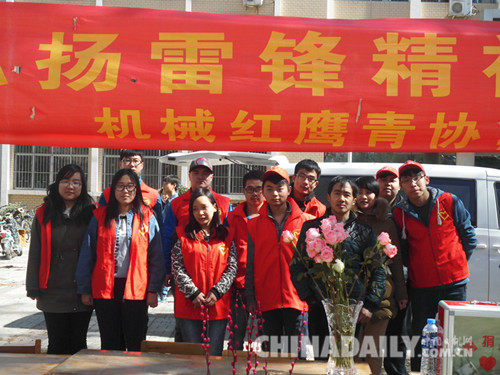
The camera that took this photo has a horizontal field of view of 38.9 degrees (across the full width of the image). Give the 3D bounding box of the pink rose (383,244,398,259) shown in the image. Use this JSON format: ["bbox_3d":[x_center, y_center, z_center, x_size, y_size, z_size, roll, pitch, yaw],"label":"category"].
[{"bbox_3d":[0.558,0.253,2.800,0.056,0.056,0.057,-48,0,-44],"label":"pink rose"}]

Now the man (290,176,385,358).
[{"bbox_3d":[0.540,0.785,4.450,0.570,1.700,0.320,2,1,3],"label":"man"}]

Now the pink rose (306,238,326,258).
[{"bbox_3d":[0.264,0.241,2.800,0.072,0.070,0.066,-6,15,0],"label":"pink rose"}]

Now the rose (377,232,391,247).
[{"bbox_3d":[0.534,0.206,2.820,0.055,0.055,0.055,18,15,0],"label":"rose"}]

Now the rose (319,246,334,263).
[{"bbox_3d":[0.303,0.262,2.770,0.058,0.057,0.058,4,41,0],"label":"rose"}]

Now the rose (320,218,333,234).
[{"bbox_3d":[0.303,0.154,2.800,0.050,0.060,0.050,2,1,0],"label":"rose"}]

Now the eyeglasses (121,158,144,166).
[{"bbox_3d":[-0.865,-0.184,5.200,0.145,0.045,0.140,5,-5,-8],"label":"eyeglasses"}]

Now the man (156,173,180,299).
[{"bbox_3d":[-1.020,0.675,8.900,0.360,1.660,0.480,1,1,-37],"label":"man"}]

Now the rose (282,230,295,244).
[{"bbox_3d":[0.153,0.197,2.800,0.050,0.053,0.050,-24,6,0],"label":"rose"}]

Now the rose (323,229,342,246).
[{"bbox_3d":[0.323,0.197,2.790,0.066,0.064,0.066,0,27,0],"label":"rose"}]

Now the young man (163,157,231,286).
[{"bbox_3d":[-0.389,0.657,5.350,0.530,1.767,0.320,0,0,-5],"label":"young man"}]

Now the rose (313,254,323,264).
[{"bbox_3d":[0.272,0.282,2.790,0.052,0.052,0.052,-17,31,0],"label":"rose"}]

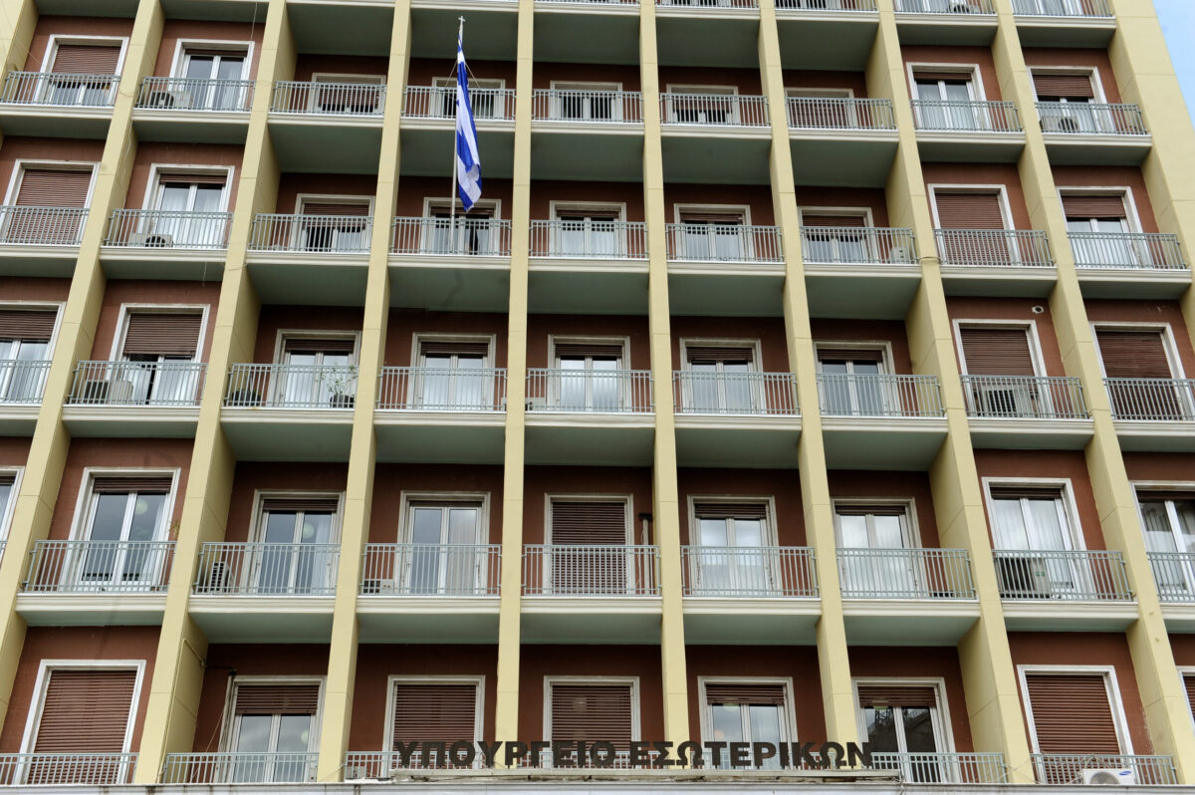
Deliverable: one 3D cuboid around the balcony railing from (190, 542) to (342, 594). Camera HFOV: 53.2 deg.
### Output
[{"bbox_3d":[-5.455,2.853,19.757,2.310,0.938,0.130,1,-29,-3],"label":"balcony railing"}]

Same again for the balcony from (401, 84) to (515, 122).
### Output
[{"bbox_3d":[-2.865,-6.146,24.871,2.341,0.925,0.080,1,-29,-3],"label":"balcony"}]

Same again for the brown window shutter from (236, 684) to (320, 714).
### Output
[{"bbox_3d":[-5.322,5.029,19.897,1.339,0.458,0.050,1,-29,-3],"label":"brown window shutter"}]

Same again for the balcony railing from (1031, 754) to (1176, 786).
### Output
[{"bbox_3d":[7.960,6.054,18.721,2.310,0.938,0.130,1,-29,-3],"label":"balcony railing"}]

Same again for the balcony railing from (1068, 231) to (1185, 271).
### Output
[{"bbox_3d":[10.551,-2.912,23.856,2.357,0.925,0.080,1,-29,-3],"label":"balcony railing"}]

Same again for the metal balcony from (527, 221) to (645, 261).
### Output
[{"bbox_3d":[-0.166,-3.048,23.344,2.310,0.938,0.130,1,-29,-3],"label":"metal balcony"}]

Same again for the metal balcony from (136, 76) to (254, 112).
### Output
[{"bbox_3d":[-8.245,-6.241,24.610,2.390,0.925,0.080,1,-29,-3],"label":"metal balcony"}]

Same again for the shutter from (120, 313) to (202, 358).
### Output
[{"bbox_3d":[-8.241,-1.200,22.698,1.360,0.930,0.060,1,-29,-3],"label":"shutter"}]

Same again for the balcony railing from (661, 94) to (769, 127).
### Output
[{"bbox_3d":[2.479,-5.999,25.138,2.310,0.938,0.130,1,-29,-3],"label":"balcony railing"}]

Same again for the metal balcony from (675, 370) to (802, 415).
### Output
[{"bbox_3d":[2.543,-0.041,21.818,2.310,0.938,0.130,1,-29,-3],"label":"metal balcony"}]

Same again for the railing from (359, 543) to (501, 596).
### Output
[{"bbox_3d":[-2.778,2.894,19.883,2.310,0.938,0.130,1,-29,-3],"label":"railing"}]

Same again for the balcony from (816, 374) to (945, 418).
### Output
[{"bbox_3d":[5.193,-0.022,21.937,2.347,0.925,0.080,1,-29,-3],"label":"balcony"}]

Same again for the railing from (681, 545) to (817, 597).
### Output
[{"bbox_3d":[2.504,2.886,19.727,2.223,0.884,0.055,1,-29,-3],"label":"railing"}]

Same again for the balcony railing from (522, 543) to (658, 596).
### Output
[{"bbox_3d":[-0.092,2.917,19.996,2.326,0.925,0.080,1,-29,-3],"label":"balcony railing"}]

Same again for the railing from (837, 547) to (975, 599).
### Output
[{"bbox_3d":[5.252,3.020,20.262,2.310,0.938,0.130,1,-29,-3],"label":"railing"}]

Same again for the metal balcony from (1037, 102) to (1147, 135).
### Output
[{"bbox_3d":[10.594,-5.976,25.666,2.320,0.840,0.100,1,-29,-3],"label":"metal balcony"}]

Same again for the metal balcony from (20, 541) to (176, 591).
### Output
[{"bbox_3d":[-8.191,2.800,19.731,2.349,0.903,0.100,1,-29,-3],"label":"metal balcony"}]

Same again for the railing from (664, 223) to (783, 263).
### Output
[{"bbox_3d":[2.438,-2.942,22.958,2.223,0.884,0.055,1,-29,-3],"label":"railing"}]

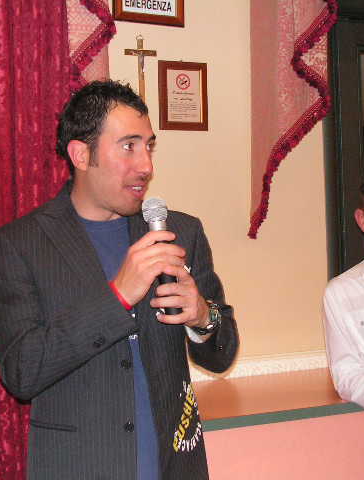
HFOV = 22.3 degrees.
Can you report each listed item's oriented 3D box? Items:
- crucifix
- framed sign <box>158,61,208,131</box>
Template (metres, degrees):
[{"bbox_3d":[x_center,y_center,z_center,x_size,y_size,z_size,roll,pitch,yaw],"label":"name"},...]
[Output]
[{"bbox_3d":[-0.112,-0.460,2.561,0.097,0.212,0.020,-2,0,-26],"label":"crucifix"},{"bbox_3d":[0.004,-0.407,2.620,0.142,0.192,0.018,-2,0,-26],"label":"framed sign"}]

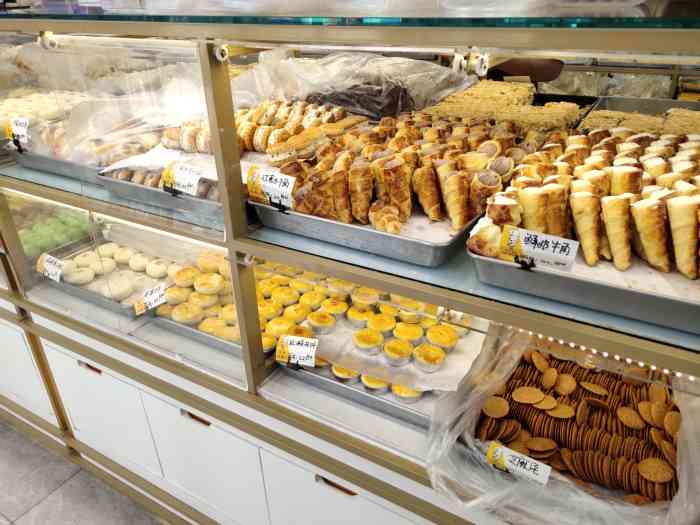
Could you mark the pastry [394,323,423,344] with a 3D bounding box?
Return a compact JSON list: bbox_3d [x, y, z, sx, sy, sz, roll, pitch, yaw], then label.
[{"bbox_3d":[0.130,0.162,1.316,0.068,0.033,0.068,-2,27,1],"label":"pastry"}]

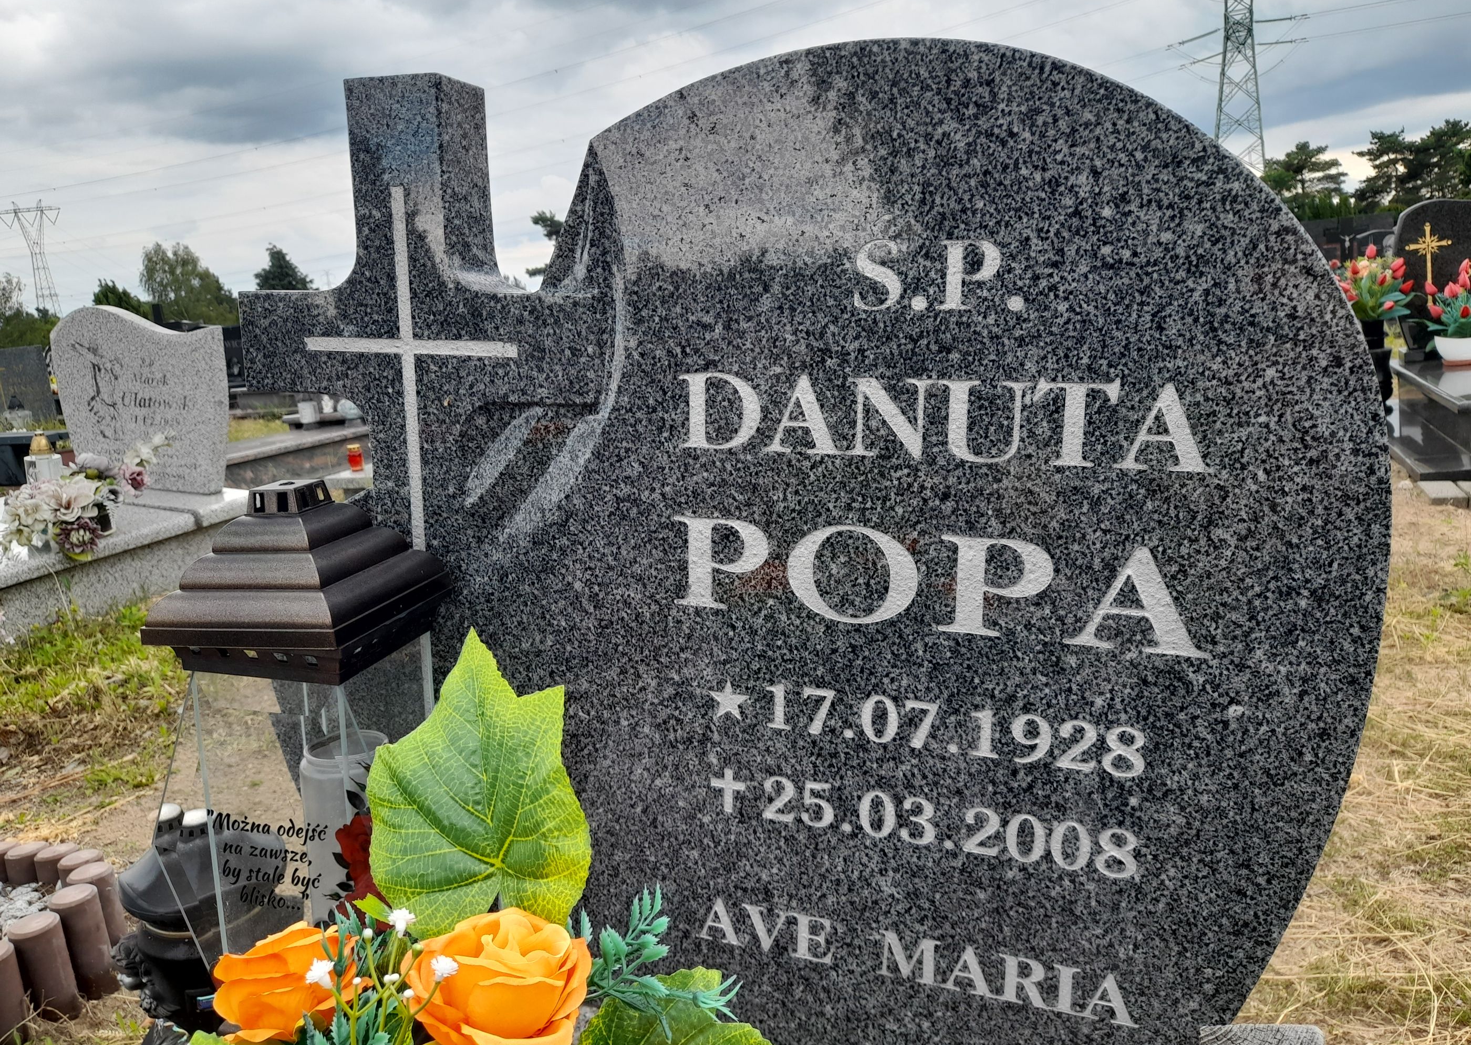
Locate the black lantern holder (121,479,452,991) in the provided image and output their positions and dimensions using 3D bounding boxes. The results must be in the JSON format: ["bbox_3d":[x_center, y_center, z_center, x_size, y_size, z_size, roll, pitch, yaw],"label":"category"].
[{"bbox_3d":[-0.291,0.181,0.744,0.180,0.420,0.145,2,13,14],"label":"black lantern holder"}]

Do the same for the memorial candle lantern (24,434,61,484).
[{"bbox_3d":[-2.440,-0.183,3.750,0.113,0.270,0.113,-1,12,18],"label":"memorial candle lantern"}]

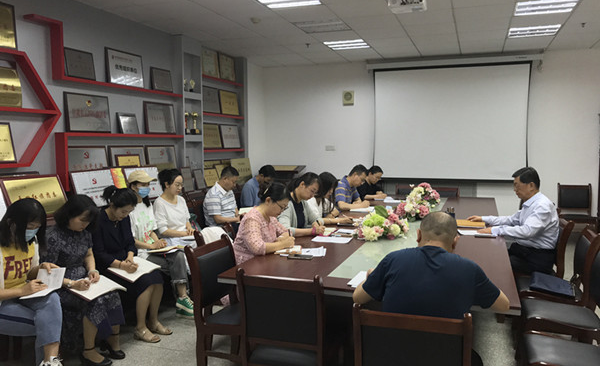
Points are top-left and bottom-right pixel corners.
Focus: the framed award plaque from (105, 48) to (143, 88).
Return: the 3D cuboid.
[{"bbox_3d":[-1.976,-1.282,5.452,0.030,0.385,0.590,-4,3,20],"label":"framed award plaque"}]

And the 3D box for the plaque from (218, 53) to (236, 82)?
[{"bbox_3d":[-1.159,-1.827,7.741,0.030,0.390,0.500,-3,4,20],"label":"plaque"}]

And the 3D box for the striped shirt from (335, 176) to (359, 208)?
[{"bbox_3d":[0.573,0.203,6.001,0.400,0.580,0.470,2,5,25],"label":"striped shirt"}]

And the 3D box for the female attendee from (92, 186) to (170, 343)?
[{"bbox_3d":[-1.397,0.651,4.040,0.610,1.225,0.440,1,5,20],"label":"female attendee"}]

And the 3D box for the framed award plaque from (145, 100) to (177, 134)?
[{"bbox_3d":[-1.721,-0.796,6.007,0.040,0.380,0.560,-4,3,20],"label":"framed award plaque"}]

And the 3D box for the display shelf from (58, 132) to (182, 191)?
[{"bbox_3d":[-1.895,-0.270,5.452,0.150,0.560,1.980,2,5,20],"label":"display shelf"}]

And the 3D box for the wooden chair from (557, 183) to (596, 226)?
[{"bbox_3d":[4.084,0.499,7.168,0.460,0.950,0.520,2,5,20],"label":"wooden chair"}]

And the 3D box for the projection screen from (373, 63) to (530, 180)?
[{"bbox_3d":[2.409,-0.971,7.913,2.430,1.860,0.050,2,5,20],"label":"projection screen"}]

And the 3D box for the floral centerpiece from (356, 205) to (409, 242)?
[{"bbox_3d":[0.736,0.345,4.289,0.430,0.270,0.350,1,5,20],"label":"floral centerpiece"}]

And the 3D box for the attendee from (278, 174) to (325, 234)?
[{"bbox_3d":[0.003,0.556,4.487,0.700,1.290,0.560,2,5,28],"label":"attendee"}]

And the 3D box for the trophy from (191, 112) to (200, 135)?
[{"bbox_3d":[-1.445,-0.823,6.662,0.100,0.305,0.110,2,5,20],"label":"trophy"}]

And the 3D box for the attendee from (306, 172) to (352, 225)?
[{"bbox_3d":[0.246,0.523,5.264,0.650,1.260,0.460,1,5,20],"label":"attendee"}]

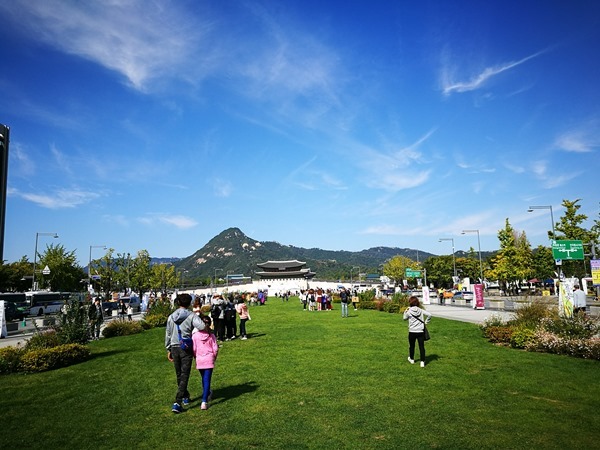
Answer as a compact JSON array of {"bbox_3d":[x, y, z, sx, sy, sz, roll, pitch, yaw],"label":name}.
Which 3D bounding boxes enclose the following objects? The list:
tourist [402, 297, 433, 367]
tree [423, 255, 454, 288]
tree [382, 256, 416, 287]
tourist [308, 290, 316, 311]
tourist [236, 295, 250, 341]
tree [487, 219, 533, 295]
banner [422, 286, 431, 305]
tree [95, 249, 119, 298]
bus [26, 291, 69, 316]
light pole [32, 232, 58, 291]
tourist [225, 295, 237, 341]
[{"bbox_3d":[2.602,2.426,10.663,0.620,1.567,0.420,-3,-8,6],"label":"tourist"},{"bbox_3d":[34.720,12.748,116.269,8.200,10.600,8.200,-1,-8,0],"label":"tree"},{"bbox_3d":[29.243,14.824,136.187,9.600,12.200,9.600,-1,-8,0],"label":"tree"},{"bbox_3d":[0.905,5.611,34.915,0.520,1.585,0.380,-2,-8,0],"label":"tourist"},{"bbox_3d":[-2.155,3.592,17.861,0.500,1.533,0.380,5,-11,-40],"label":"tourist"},{"bbox_3d":[32.199,4.972,72.878,6.500,12.127,6.000,-2,-8,-2],"label":"tree"},{"bbox_3d":[12.871,7.196,47.428,0.720,1.850,0.400,-2,-8,8],"label":"banner"},{"bbox_3d":[-39.279,10.048,95.000,5.000,10.400,5.000,-1,-7,0],"label":"tree"},{"bbox_3d":[-37.862,11.636,69.291,2.500,3.279,11.300,-2,-8,-2],"label":"bus"},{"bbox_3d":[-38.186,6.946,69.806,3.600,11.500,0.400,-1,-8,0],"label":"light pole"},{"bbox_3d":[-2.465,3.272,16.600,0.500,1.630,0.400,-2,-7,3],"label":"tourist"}]

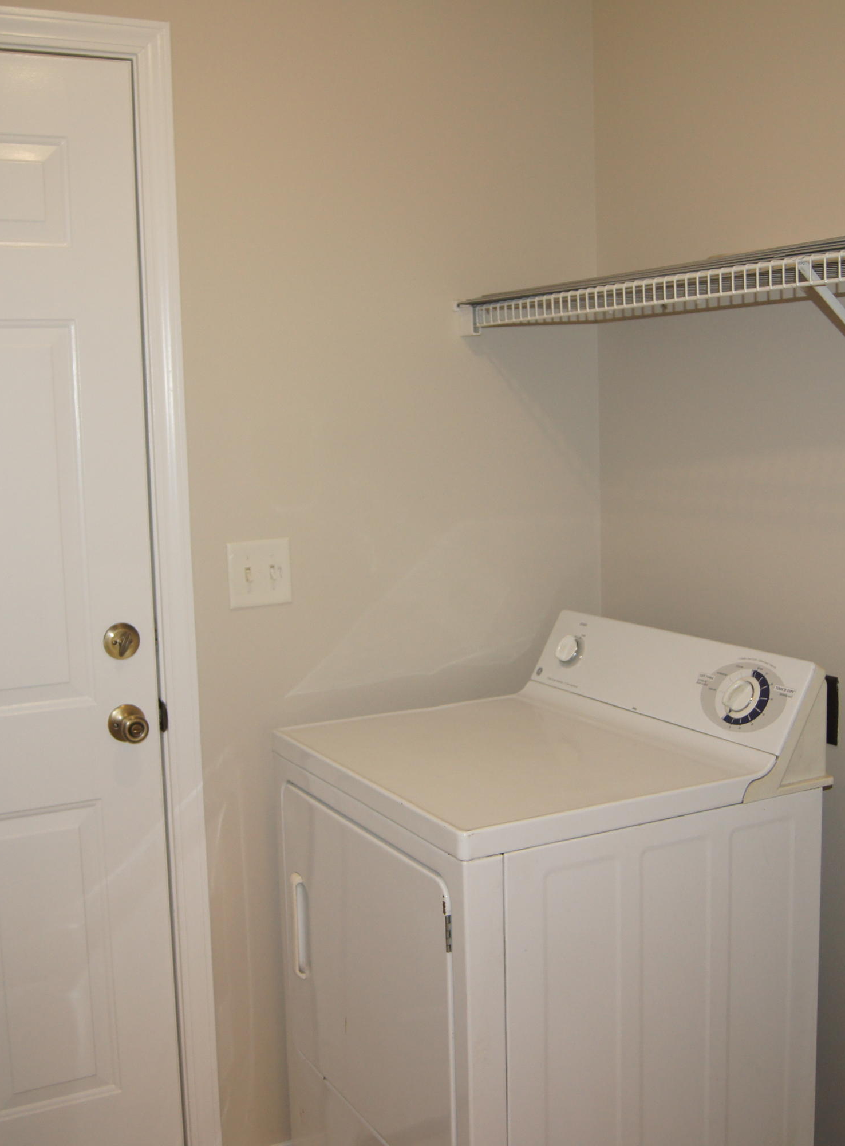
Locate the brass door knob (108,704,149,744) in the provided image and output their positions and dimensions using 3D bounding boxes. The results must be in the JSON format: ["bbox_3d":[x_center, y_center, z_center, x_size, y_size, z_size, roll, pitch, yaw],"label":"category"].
[{"bbox_3d":[-0.489,0.256,2.152,0.064,0.064,0.060,-5,8,-27],"label":"brass door knob"}]

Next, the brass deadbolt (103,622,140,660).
[{"bbox_3d":[-0.499,0.116,2.148,0.062,0.062,0.033,-5,8,-27],"label":"brass deadbolt"}]

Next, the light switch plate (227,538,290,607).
[{"bbox_3d":[-0.284,0.001,2.255,0.116,0.115,0.014,-5,8,-27],"label":"light switch plate"}]

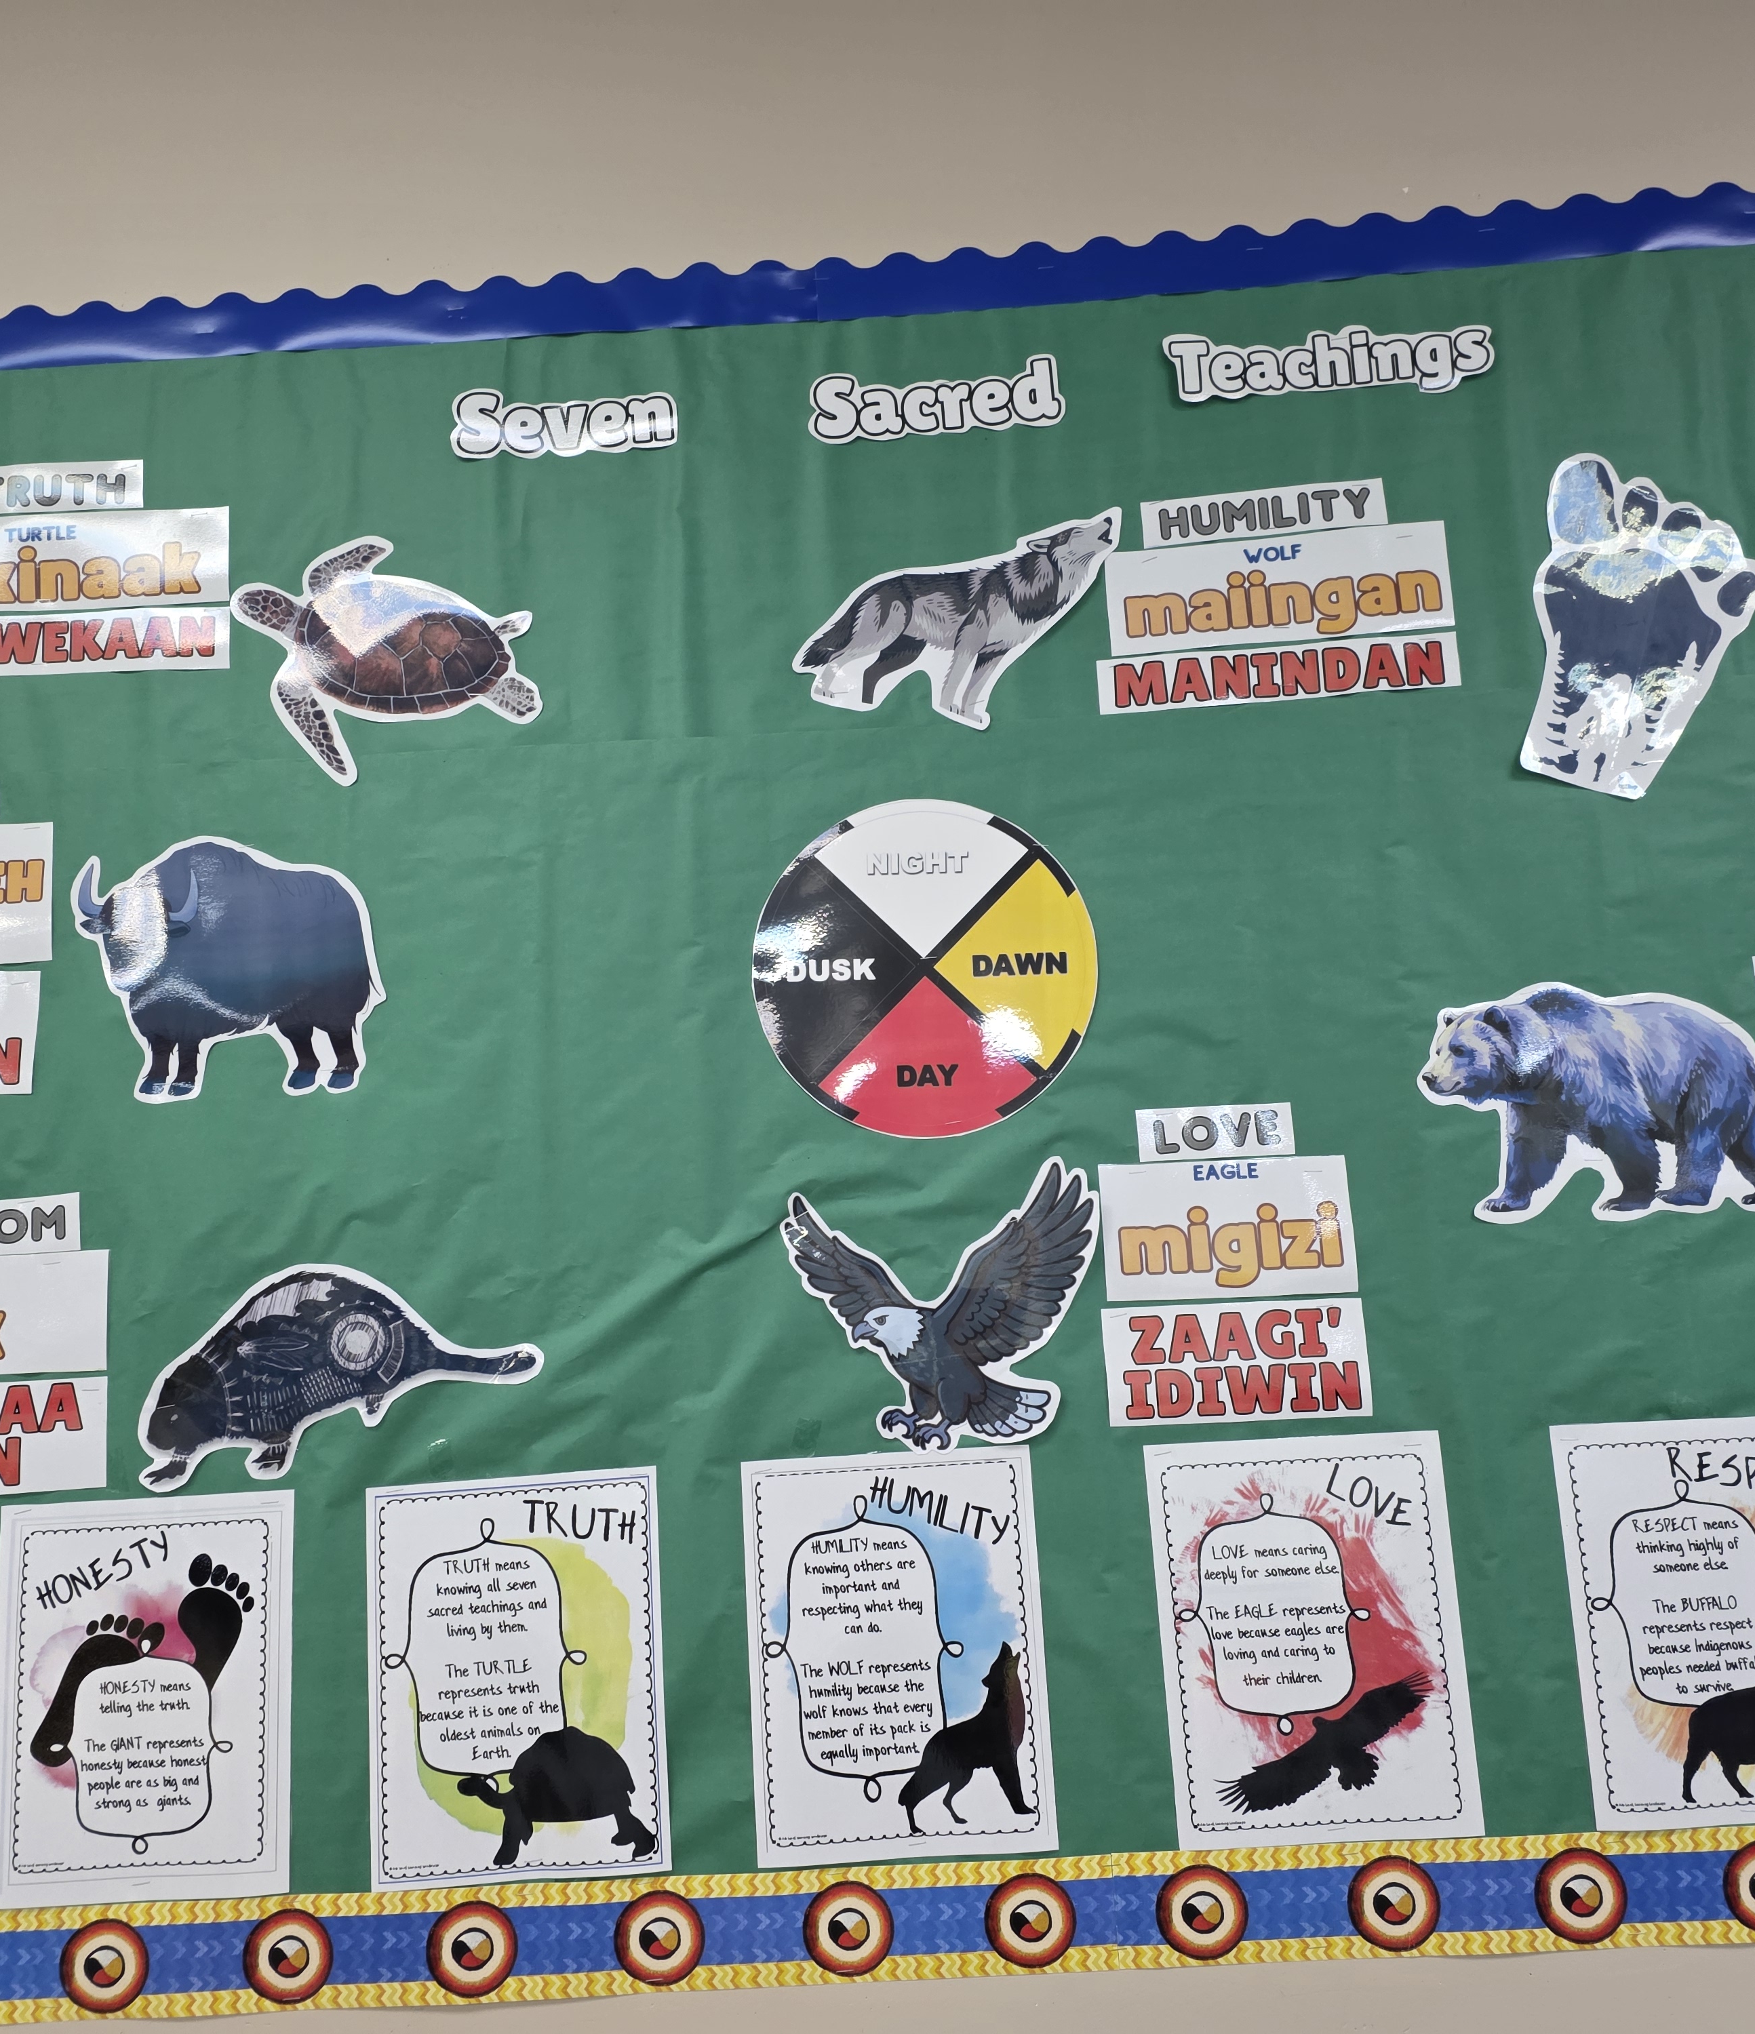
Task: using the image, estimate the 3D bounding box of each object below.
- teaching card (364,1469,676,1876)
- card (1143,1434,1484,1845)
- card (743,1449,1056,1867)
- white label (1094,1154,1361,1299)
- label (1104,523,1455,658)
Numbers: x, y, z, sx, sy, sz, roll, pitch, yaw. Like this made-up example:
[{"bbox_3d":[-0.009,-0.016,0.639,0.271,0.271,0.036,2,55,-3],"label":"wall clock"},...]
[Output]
[{"bbox_3d":[-0.261,0.478,1.306,0.216,0.279,0.004,-4,-11,0],"label":"teaching card"},{"bbox_3d":[0.314,0.447,1.300,0.216,0.279,0.004,-4,-10,0],"label":"card"},{"bbox_3d":[0.015,0.460,1.302,0.216,0.279,0.004,-3,-10,0],"label":"card"},{"bbox_3d":[0.264,0.159,1.357,0.187,0.102,0.004,-2,-11,1],"label":"white label"},{"bbox_3d":[0.322,-0.342,1.442,0.274,0.088,0.004,-5,-10,0],"label":"label"}]

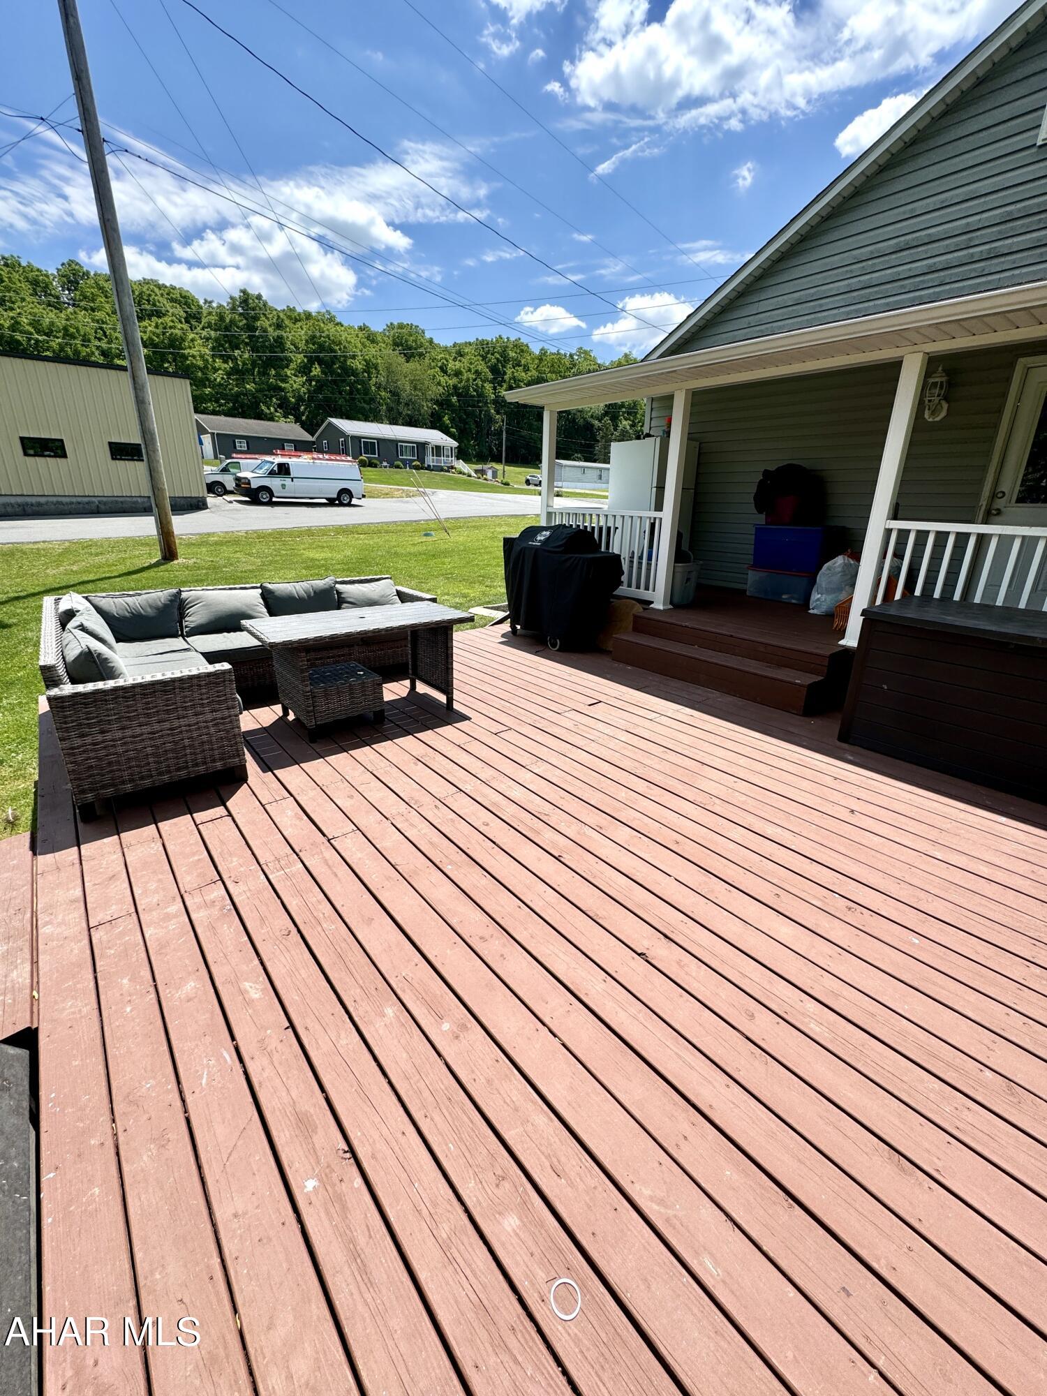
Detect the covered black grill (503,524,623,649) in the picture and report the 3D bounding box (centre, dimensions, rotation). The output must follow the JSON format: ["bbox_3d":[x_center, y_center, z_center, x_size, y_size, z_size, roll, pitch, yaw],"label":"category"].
[{"bbox_3d":[0.338,-1.156,5.792,0.600,1.160,1.300,-12,23,-33],"label":"covered black grill"}]

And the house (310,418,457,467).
[{"bbox_3d":[-15.624,-29.026,65.665,13.900,4.950,8.800,-15,25,-39],"label":"house"}]

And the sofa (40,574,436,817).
[{"bbox_3d":[-1.553,-0.301,3.859,2.590,0.740,1.930,-14,24,-37],"label":"sofa"}]

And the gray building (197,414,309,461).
[{"bbox_3d":[-28.731,-27.071,59.774,10.000,4.350,8.800,-15,25,-38],"label":"gray building"}]

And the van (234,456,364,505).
[{"bbox_3d":[-11.050,-10.680,27.950,6.100,2.130,2.020,-14,25,-37],"label":"van"}]

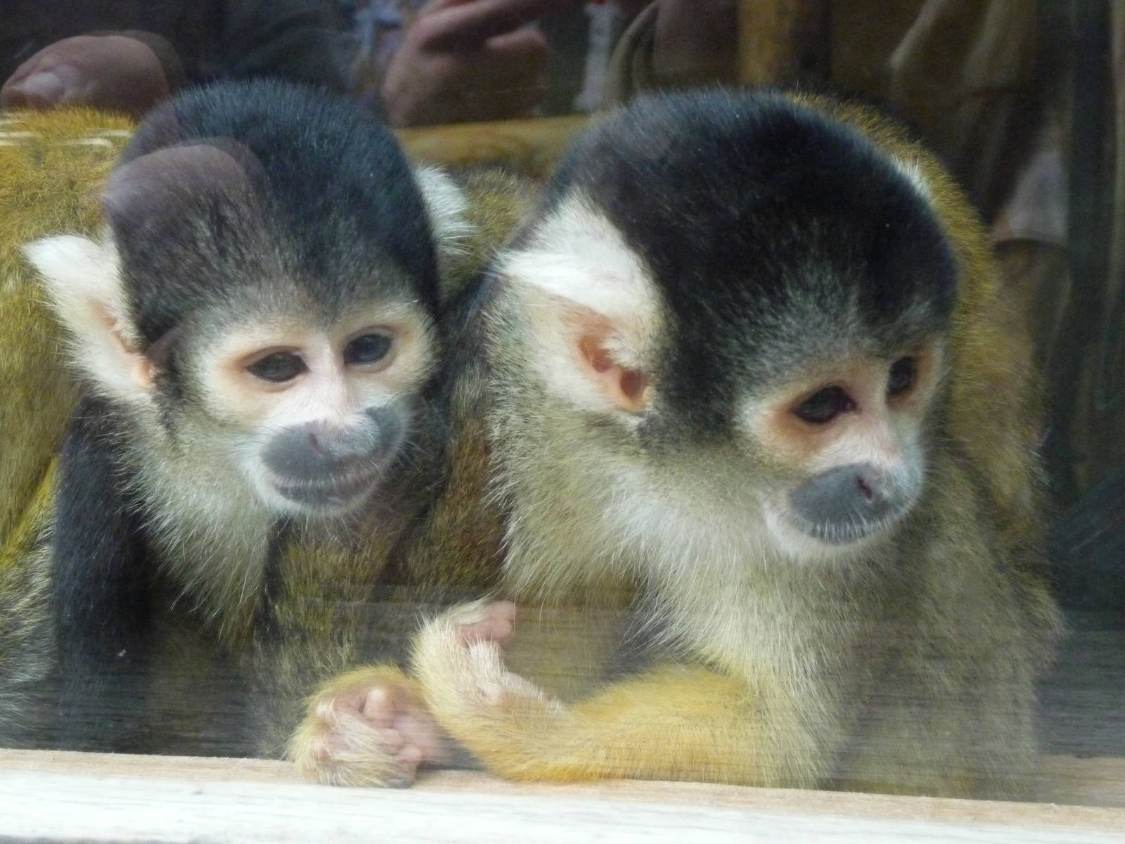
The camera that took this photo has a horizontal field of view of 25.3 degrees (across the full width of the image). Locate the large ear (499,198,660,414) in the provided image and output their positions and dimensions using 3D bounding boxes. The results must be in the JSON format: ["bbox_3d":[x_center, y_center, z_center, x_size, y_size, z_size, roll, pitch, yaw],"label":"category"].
[{"bbox_3d":[0.003,-0.021,0.460,0.022,0.036,0.016,-5,9,16],"label":"large ear"}]

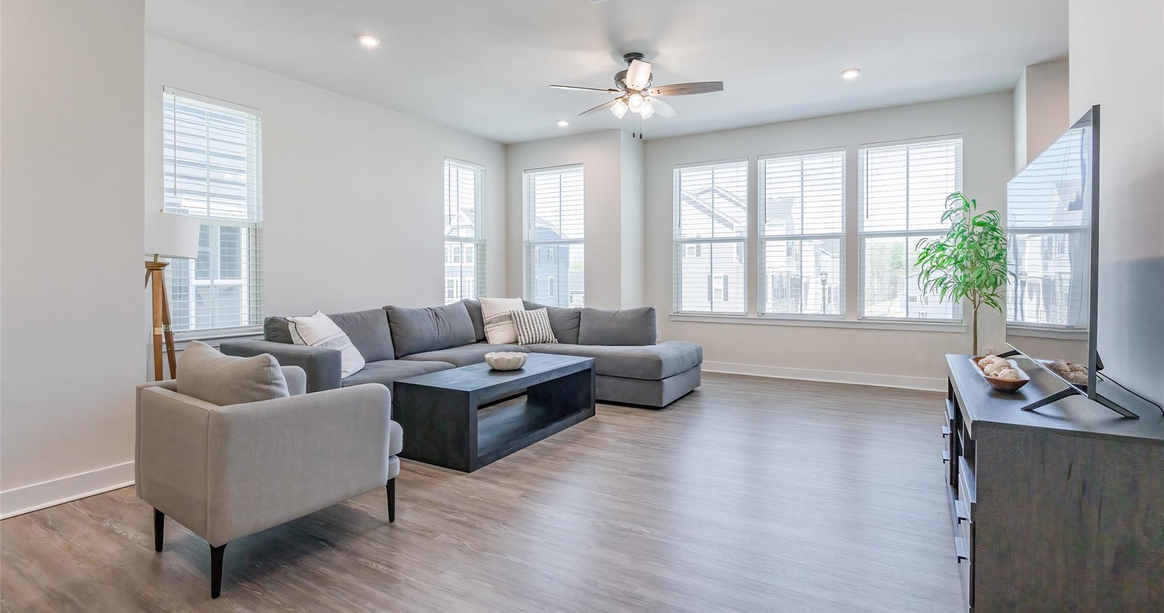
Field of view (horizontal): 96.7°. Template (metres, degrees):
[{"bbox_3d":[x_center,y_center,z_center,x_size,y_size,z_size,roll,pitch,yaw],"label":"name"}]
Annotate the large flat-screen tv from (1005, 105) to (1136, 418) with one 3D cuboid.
[{"bbox_3d":[1.850,-0.153,2.100,0.280,0.925,1.460,2,3,32],"label":"large flat-screen tv"}]

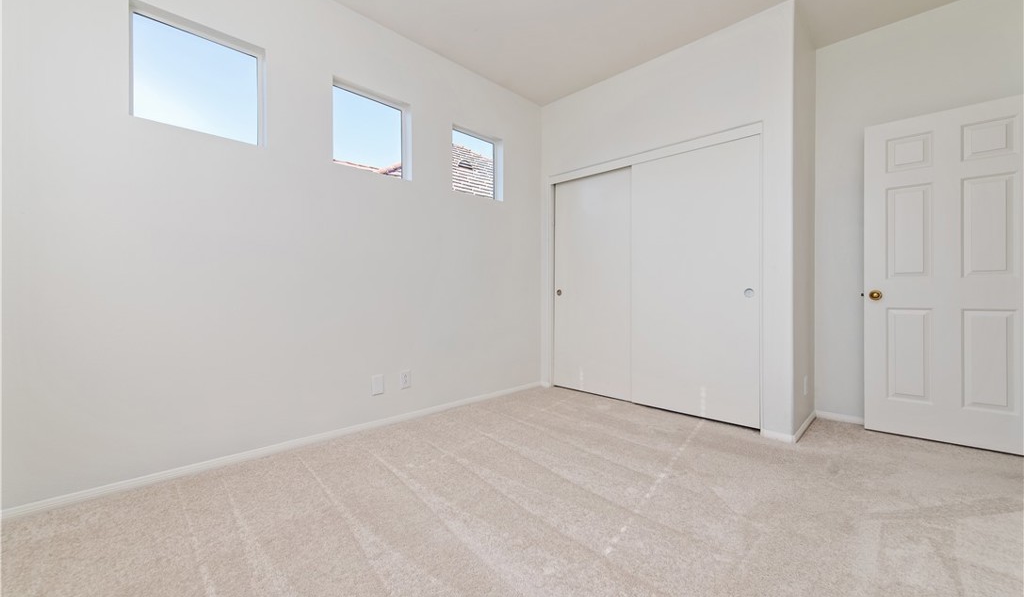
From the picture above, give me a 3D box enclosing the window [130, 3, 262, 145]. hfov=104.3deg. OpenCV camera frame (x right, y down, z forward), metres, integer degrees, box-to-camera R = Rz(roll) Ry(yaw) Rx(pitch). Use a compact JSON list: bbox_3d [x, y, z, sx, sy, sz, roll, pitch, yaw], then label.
[{"bbox_3d":[-1.630,-1.128,2.098,0.100,0.549,0.557,1,1,45],"label":"window"}]

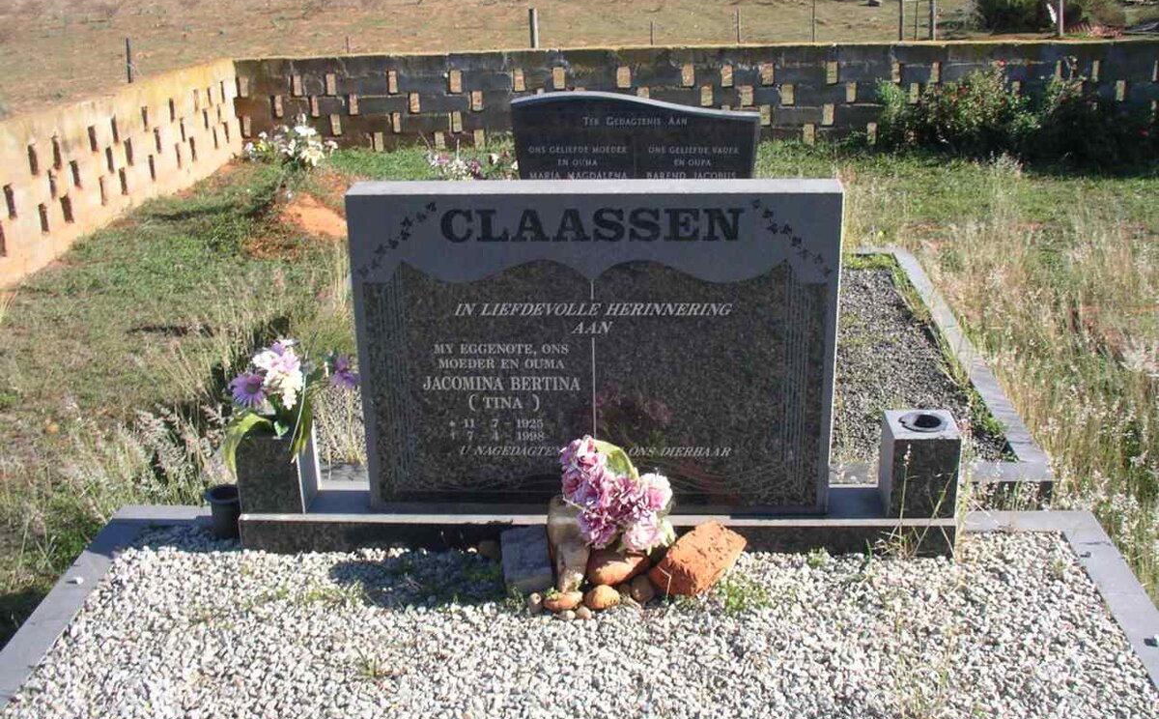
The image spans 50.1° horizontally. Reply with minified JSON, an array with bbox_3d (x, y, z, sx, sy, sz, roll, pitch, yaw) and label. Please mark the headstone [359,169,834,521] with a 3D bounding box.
[{"bbox_3d":[0.032,-0.016,2.538,0.967,0.688,0.106,0,21,3],"label":"headstone"}]

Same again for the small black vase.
[{"bbox_3d":[-0.787,0.338,2.746,0.080,0.102,0.080,0,21,3],"label":"small black vase"}]

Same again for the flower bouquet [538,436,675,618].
[{"bbox_3d":[0.057,0.327,2.443,0.270,0.320,0.210,0,21,3],"label":"flower bouquet"}]

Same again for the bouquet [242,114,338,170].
[{"bbox_3d":[-1.600,-1.207,6.882,0.500,0.280,0.360,0,21,3],"label":"bouquet"}]

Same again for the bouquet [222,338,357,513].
[{"bbox_3d":[-0.607,0.139,2.633,0.270,0.345,0.210,0,21,3],"label":"bouquet"}]

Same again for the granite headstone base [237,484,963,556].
[{"bbox_3d":[0.031,0.348,2.664,1.500,0.082,0.185,0,21,3],"label":"granite headstone base"}]

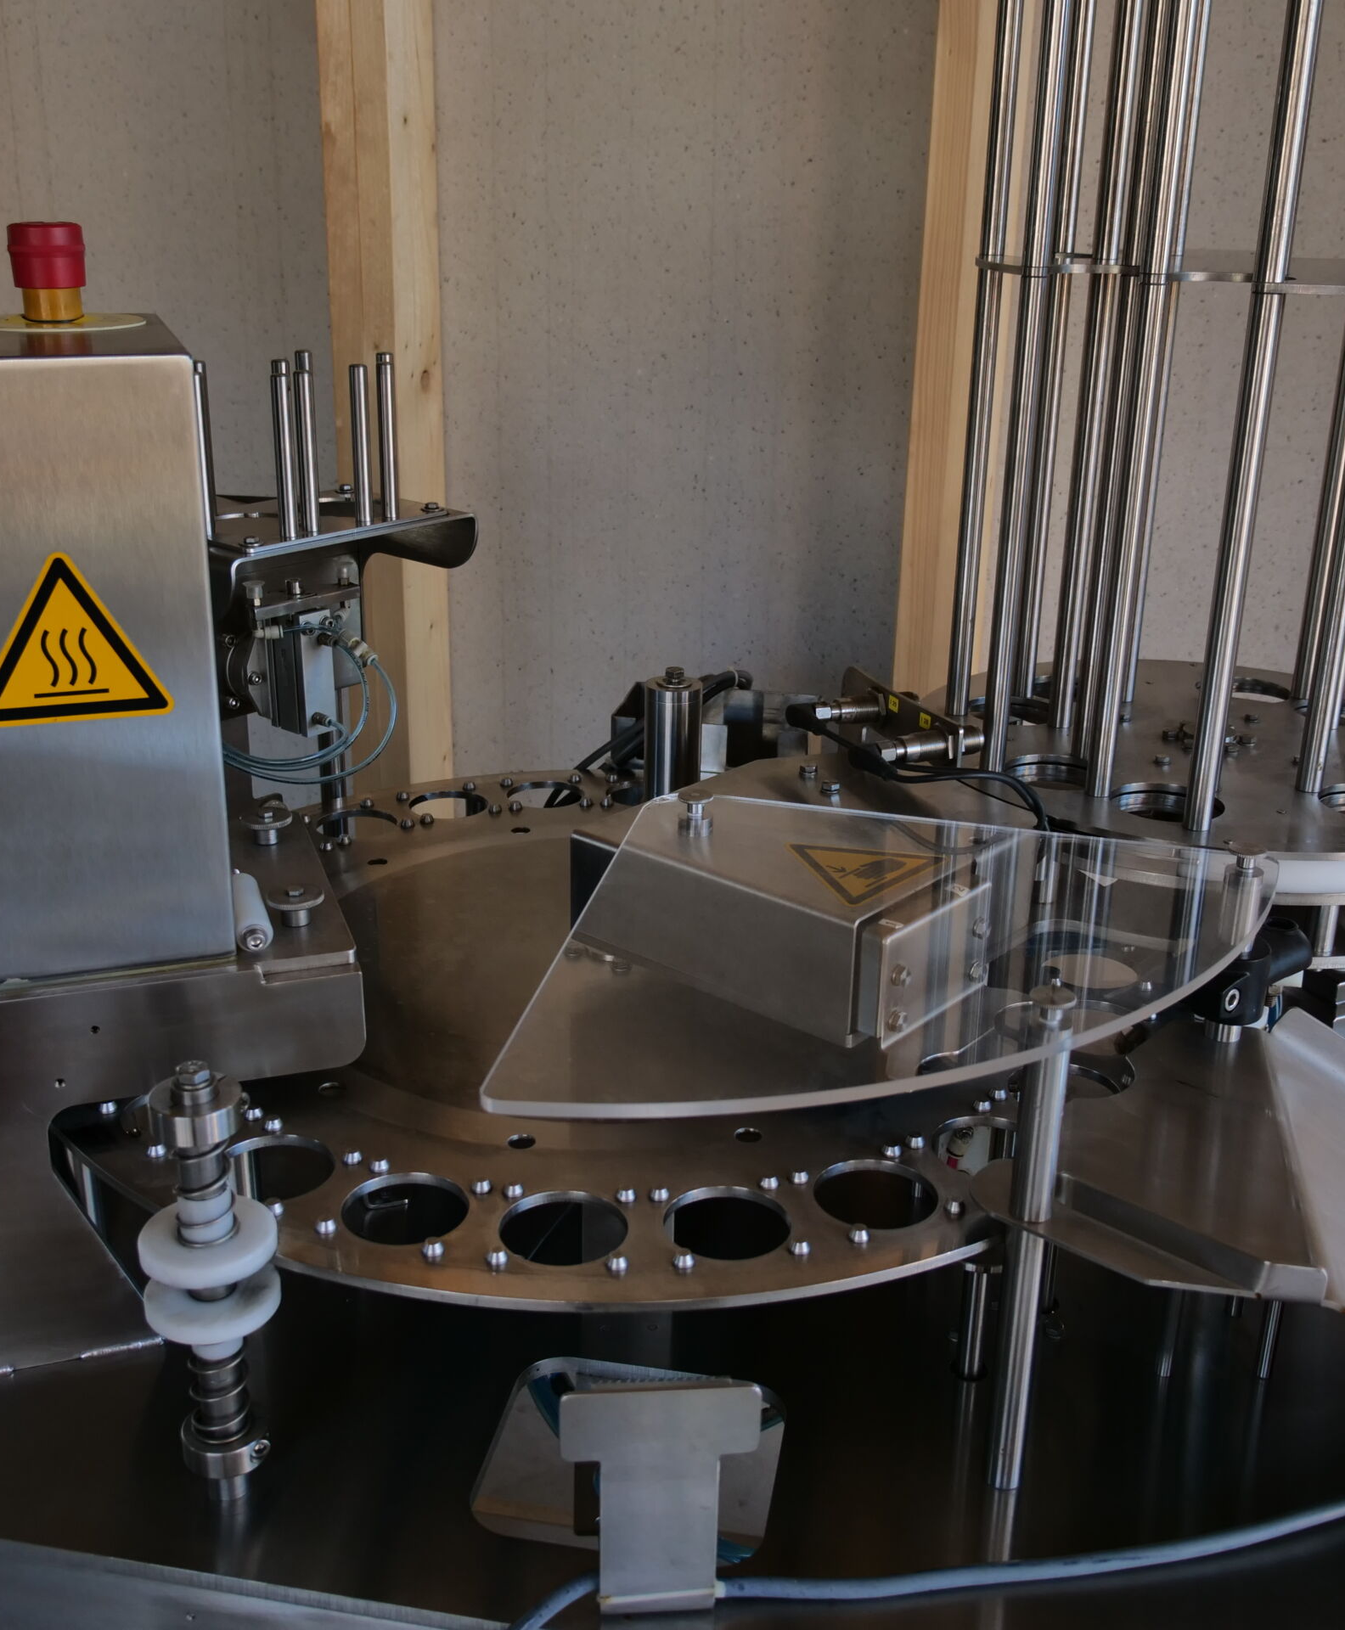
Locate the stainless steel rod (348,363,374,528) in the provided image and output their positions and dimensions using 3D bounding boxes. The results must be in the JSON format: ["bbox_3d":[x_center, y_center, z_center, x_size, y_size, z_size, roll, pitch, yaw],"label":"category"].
[{"bbox_3d":[-0.194,-0.230,1.099,0.010,0.100,0.010,-6,22,-19],"label":"stainless steel rod"}]

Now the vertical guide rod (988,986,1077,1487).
[{"bbox_3d":[0.162,0.200,0.803,0.020,0.265,0.020,-6,22,-19],"label":"vertical guide rod"}]

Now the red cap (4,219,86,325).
[{"bbox_3d":[-0.316,-0.274,0.890,0.038,0.047,0.038,-6,22,-19],"label":"red cap"}]

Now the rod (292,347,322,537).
[{"bbox_3d":[-0.221,-0.225,1.070,0.010,0.111,0.010,-6,22,-19],"label":"rod"}]

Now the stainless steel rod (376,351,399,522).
[{"bbox_3d":[-0.181,-0.240,1.121,0.010,0.105,0.010,-6,22,-19],"label":"stainless steel rod"}]

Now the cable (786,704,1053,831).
[{"bbox_3d":[0.149,-0.032,1.082,0.211,0.032,0.048,16,25,34],"label":"cable"}]

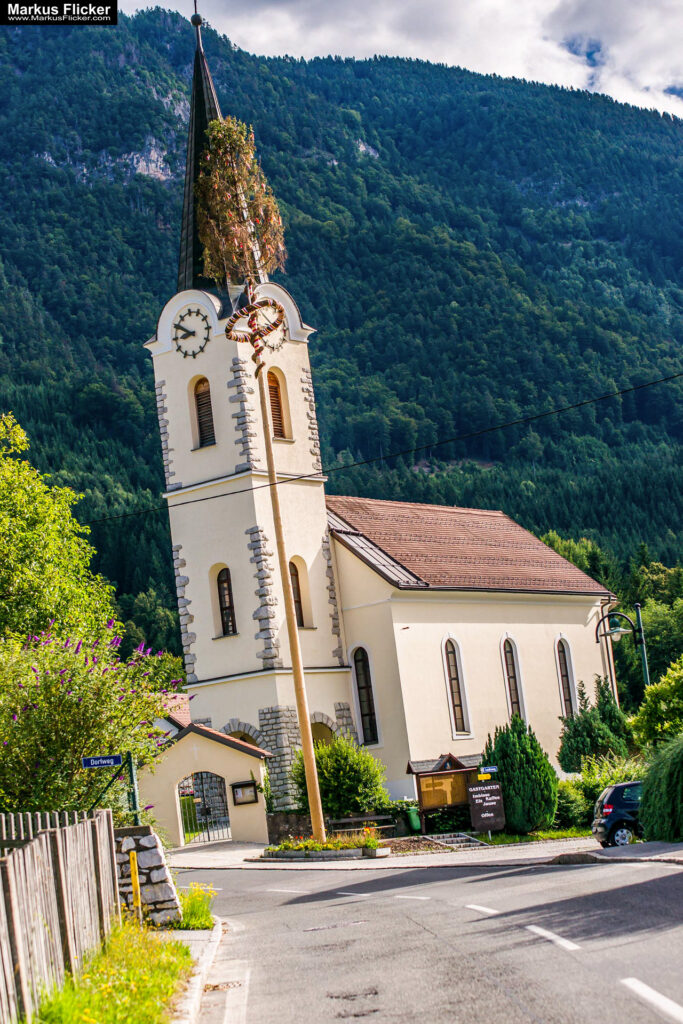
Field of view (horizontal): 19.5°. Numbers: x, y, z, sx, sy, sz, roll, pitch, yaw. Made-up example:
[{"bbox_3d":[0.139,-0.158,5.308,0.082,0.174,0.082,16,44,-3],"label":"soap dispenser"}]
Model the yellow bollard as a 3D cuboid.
[{"bbox_3d":[-3.338,6.128,32.500,0.120,1.200,0.120,-6,-9,-7],"label":"yellow bollard"}]

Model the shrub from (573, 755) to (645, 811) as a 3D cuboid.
[{"bbox_3d":[8.105,8.301,60.000,2.400,2.100,2.100,-8,-9,7],"label":"shrub"}]

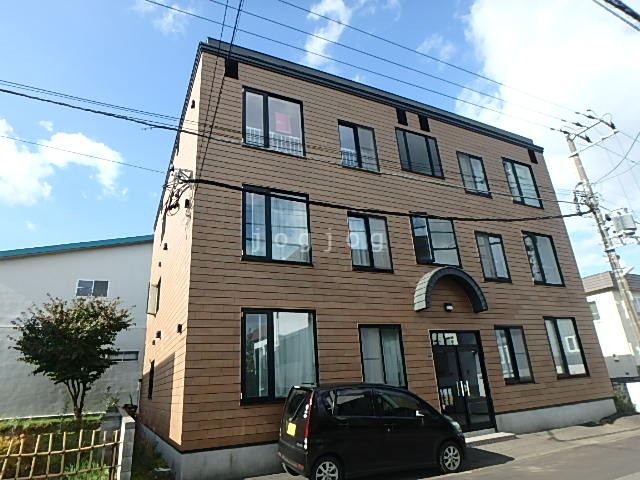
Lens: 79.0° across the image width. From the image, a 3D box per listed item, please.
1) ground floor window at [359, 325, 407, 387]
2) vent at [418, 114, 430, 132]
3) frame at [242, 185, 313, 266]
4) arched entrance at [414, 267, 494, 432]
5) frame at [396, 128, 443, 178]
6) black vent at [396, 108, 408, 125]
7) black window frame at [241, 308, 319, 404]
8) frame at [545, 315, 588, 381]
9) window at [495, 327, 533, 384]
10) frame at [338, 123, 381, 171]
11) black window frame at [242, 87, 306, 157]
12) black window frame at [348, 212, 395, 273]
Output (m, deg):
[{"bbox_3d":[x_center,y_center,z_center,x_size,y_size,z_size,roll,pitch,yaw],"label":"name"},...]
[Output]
[{"bbox_3d":[1.518,2.827,9.257,1.219,1.572,0.110,6,-22,-25],"label":"ground floor window"},{"bbox_3d":[3.470,-3.838,12.812,0.379,0.557,0.100,6,-22,-25],"label":"vent"},{"bbox_3d":[-0.990,-0.336,9.074,1.698,1.862,0.100,7,-23,-26],"label":"frame"},{"bbox_3d":[3.587,2.791,10.119,2.238,4.186,0.480,6,-22,-25],"label":"arched entrance"},{"bbox_3d":[3.157,-2.729,12.261,1.652,1.508,0.110,6,-22,-25],"label":"frame"},{"bbox_3d":[2.634,-3.929,12.436,0.375,0.555,0.100,7,-23,-26],"label":"black vent"},{"bbox_3d":[-0.812,2.420,8.227,1.732,1.888,0.110,6,-22,-25],"label":"black window frame"},{"bbox_3d":[7.771,3.376,12.234,1.606,1.840,0.110,6,-22,-25],"label":"frame"},{"bbox_3d":[5.593,3.296,11.154,1.206,1.598,0.110,6,-22,-25],"label":"window"},{"bbox_3d":[1.128,-2.677,11.206,1.234,1.552,0.110,6,-22,-25],"label":"frame"},{"bbox_3d":[-1.188,-3.079,10.181,1.711,1.807,0.110,6,-22,-25],"label":"black window frame"},{"bbox_3d":[1.317,0.069,10.130,1.247,1.584,0.100,7,-23,-26],"label":"black window frame"}]

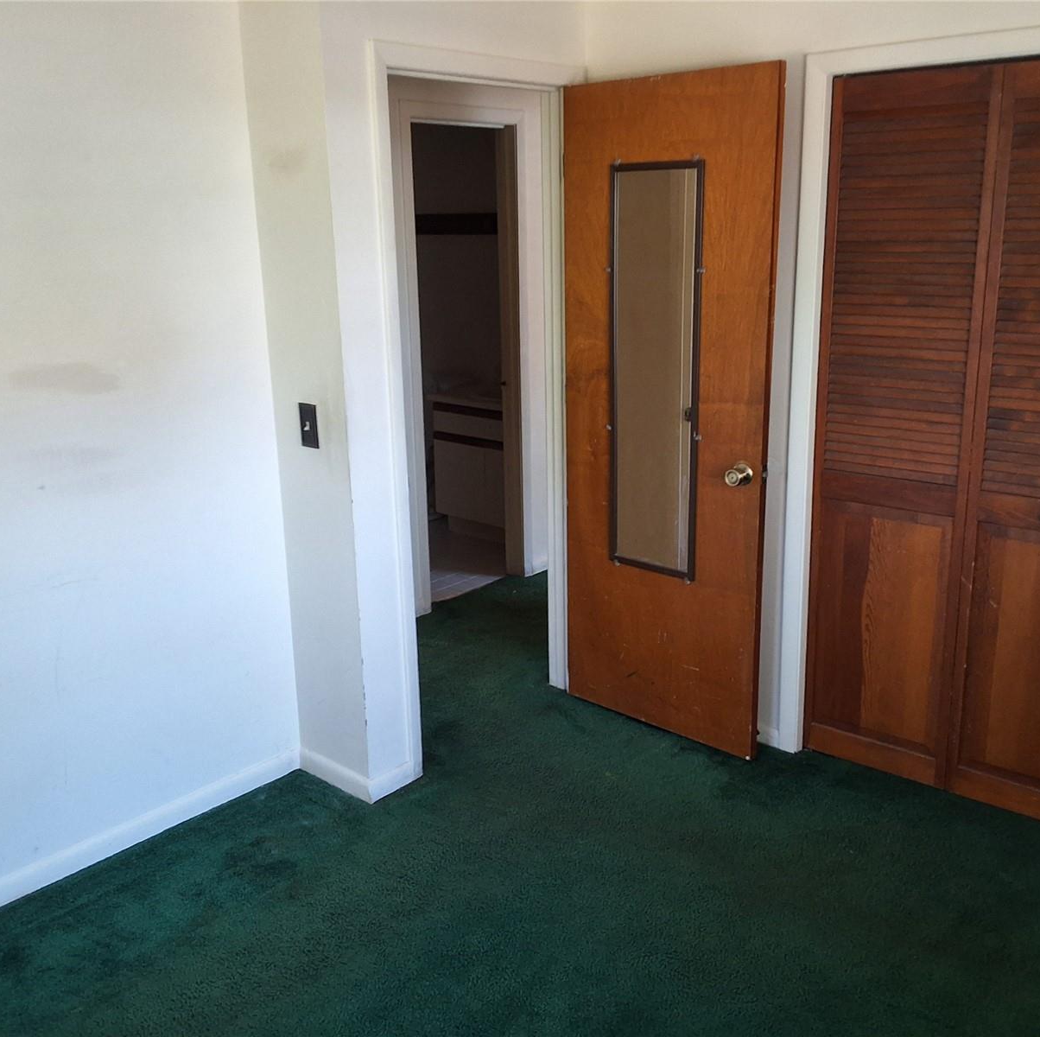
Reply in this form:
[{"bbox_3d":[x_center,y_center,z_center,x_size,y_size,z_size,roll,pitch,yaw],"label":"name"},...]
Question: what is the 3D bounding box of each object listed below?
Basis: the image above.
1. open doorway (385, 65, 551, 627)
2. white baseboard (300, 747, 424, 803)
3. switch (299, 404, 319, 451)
[{"bbox_3d":[-0.118,-0.277,3.475,0.150,2.030,0.780,12,20,40],"label":"open doorway"},{"bbox_3d":[-0.488,0.748,3.439,0.335,0.080,0.210,12,20,40],"label":"white baseboard"},{"bbox_3d":[-0.587,-0.252,3.078,0.075,0.120,0.020,12,20,40],"label":"switch"}]

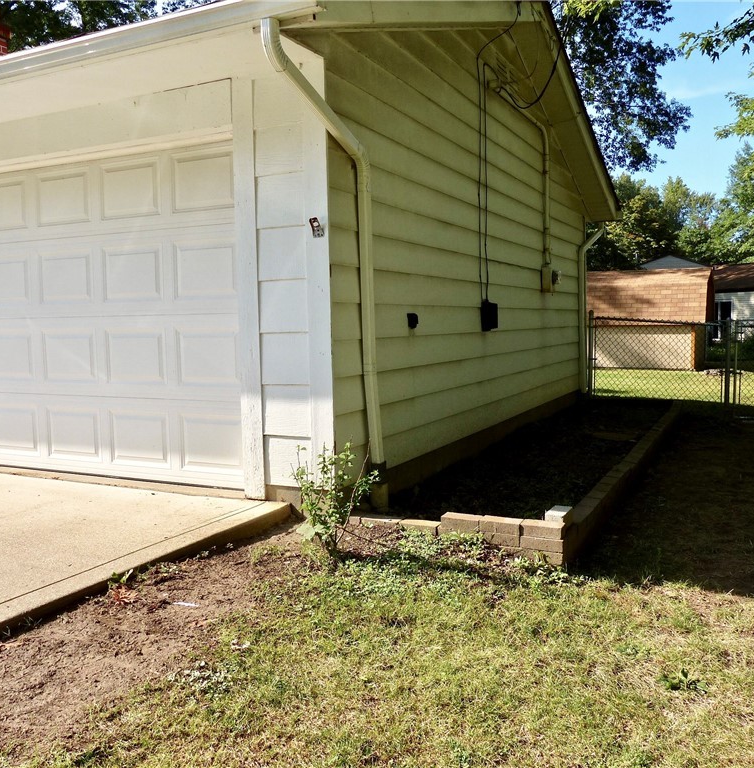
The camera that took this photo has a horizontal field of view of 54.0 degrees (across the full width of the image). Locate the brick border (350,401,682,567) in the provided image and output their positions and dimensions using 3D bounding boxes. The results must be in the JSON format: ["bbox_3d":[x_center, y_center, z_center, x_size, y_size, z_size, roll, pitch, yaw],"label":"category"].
[{"bbox_3d":[1.706,0.544,6.321,1.270,0.220,5.920,2,5,27],"label":"brick border"}]

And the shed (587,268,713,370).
[{"bbox_3d":[8.020,-1.974,22.516,3.800,2.876,3.050,2,5,27],"label":"shed"}]

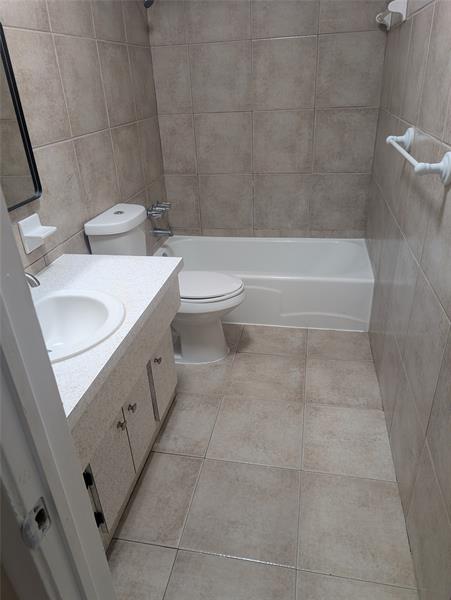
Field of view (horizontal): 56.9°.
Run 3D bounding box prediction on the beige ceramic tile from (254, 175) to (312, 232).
[{"bbox_3d":[0.415,-0.715,3.058,0.413,0.412,0.010,3,28,11],"label":"beige ceramic tile"}]

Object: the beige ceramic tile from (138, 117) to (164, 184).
[{"bbox_3d":[-0.508,-1.030,2.866,0.010,0.408,0.380,3,28,11],"label":"beige ceramic tile"}]

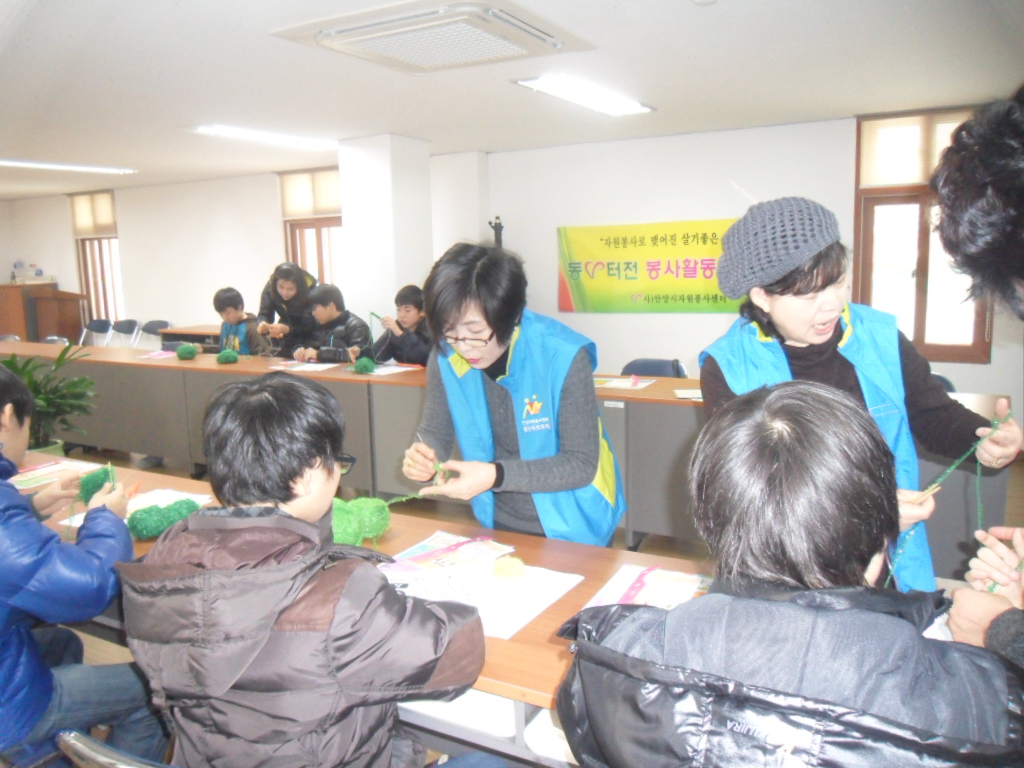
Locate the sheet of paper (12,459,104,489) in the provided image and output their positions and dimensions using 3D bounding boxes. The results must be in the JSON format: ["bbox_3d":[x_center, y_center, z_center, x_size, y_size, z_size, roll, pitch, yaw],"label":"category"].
[{"bbox_3d":[-1.479,0.285,2.533,0.210,0.005,0.297,3,11,29],"label":"sheet of paper"}]

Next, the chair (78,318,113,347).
[{"bbox_3d":[-4.727,-0.330,8.883,0.460,0.770,0.500,3,11,29],"label":"chair"}]

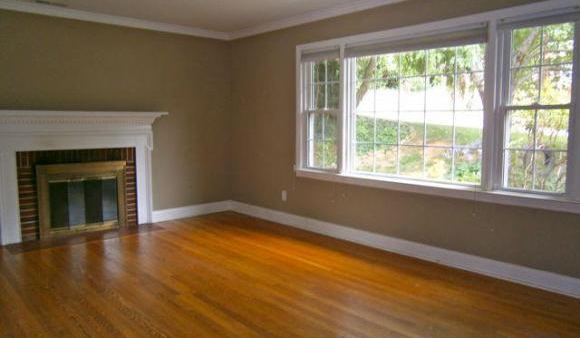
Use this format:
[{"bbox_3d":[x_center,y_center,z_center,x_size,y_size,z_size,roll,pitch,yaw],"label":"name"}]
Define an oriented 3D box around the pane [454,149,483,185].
[{"bbox_3d":[1.550,-0.023,3.802,0.030,0.302,0.264,-6,8,-43],"label":"pane"}]

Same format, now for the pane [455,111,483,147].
[{"bbox_3d":[1.546,-0.341,3.772,0.030,0.318,0.259,-6,8,-43],"label":"pane"}]

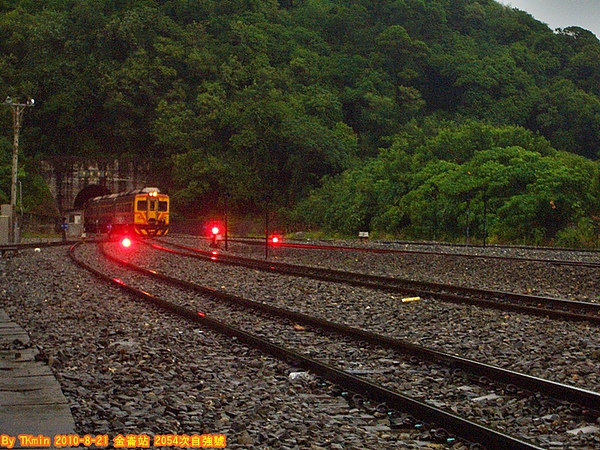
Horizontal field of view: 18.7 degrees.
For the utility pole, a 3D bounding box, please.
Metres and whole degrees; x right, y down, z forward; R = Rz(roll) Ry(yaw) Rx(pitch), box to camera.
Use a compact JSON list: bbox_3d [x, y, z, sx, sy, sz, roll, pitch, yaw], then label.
[{"bbox_3d":[-16.650,-3.220,108.000,1.800,8.750,0.480,0,0,-6],"label":"utility pole"}]

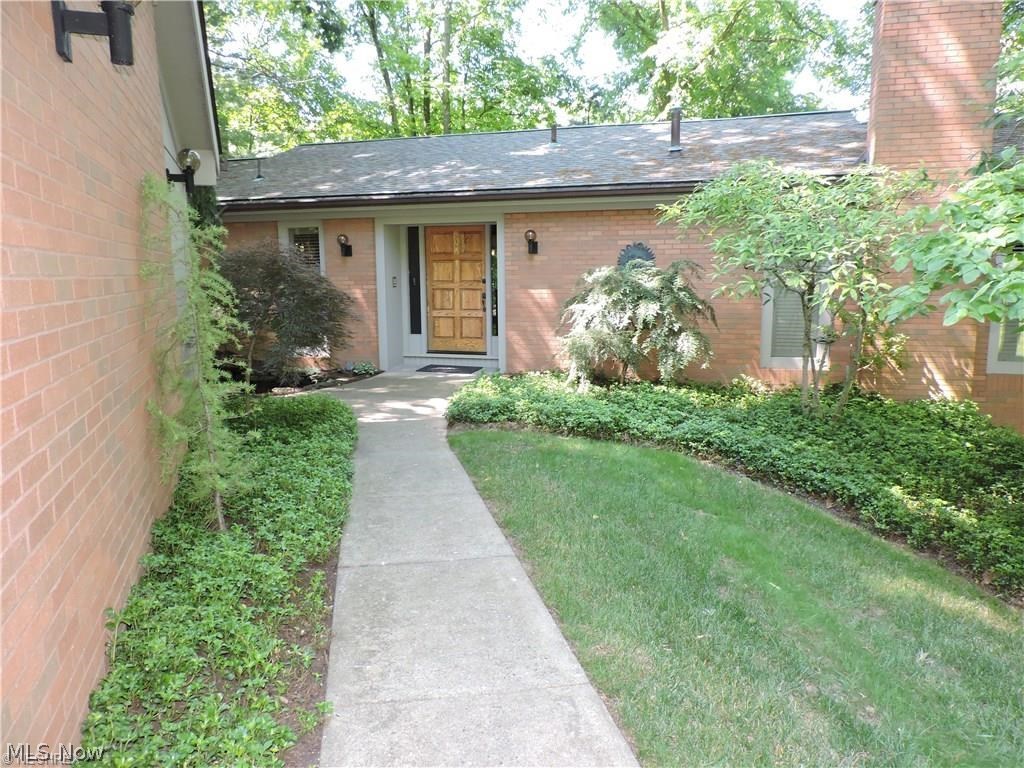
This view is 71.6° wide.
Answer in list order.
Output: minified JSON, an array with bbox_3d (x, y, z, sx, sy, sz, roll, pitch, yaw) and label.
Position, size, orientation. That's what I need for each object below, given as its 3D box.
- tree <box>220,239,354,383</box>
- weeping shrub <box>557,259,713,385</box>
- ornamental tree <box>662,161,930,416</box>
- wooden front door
[{"bbox_3d":[-3.383,-1.083,10.376,2.105,2.042,1.800,2,9,14],"label":"tree"},{"bbox_3d":[1.614,-0.777,9.276,2.012,1.700,1.650,2,9,14],"label":"weeping shrub"},{"bbox_3d":[3.192,-1.066,8.158,3.054,2.899,2.700,2,9,14],"label":"ornamental tree"},{"bbox_3d":[-0.896,-1.493,11.377,1.007,2.037,0.060,2,9,14],"label":"wooden front door"}]

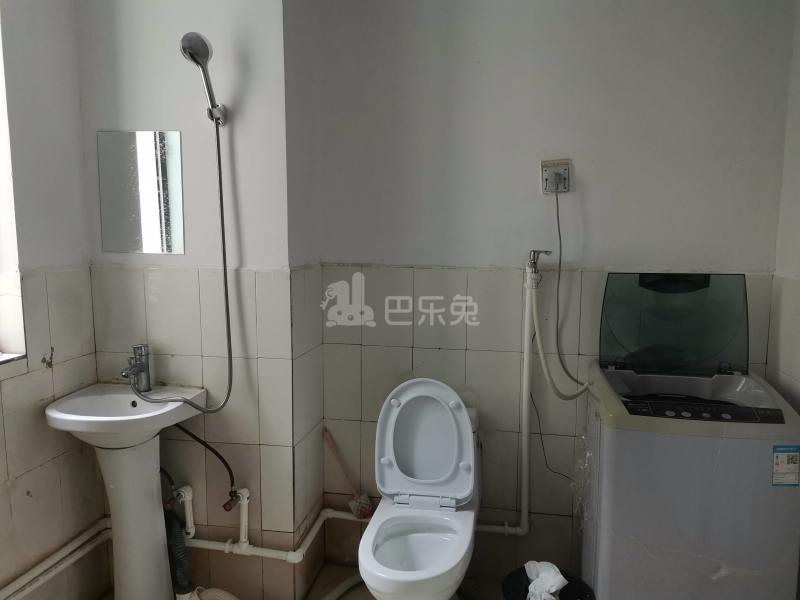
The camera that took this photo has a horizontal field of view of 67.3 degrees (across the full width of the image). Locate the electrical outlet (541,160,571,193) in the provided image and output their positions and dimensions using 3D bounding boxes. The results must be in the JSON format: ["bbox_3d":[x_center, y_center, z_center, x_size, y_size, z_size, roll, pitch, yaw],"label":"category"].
[{"bbox_3d":[0.533,-0.422,2.060,0.093,0.112,0.030,2,8,10],"label":"electrical outlet"}]

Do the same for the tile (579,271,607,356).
[{"bbox_3d":[0.739,0.048,2.102,0.200,0.301,0.010,2,8,10],"label":"tile"}]

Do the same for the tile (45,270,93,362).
[{"bbox_3d":[-1.087,0.046,1.982,0.010,0.300,0.200,2,7,10],"label":"tile"}]

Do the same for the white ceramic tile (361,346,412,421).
[{"bbox_3d":[-0.051,0.324,2.279,0.200,0.301,0.010,2,8,10],"label":"white ceramic tile"}]

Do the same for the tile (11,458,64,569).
[{"bbox_3d":[-1.125,0.667,1.863,0.010,0.300,0.200,2,7,10],"label":"tile"}]

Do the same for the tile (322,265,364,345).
[{"bbox_3d":[-0.220,0.023,2.289,0.151,0.298,0.012,2,7,10],"label":"tile"}]

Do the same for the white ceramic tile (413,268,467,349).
[{"bbox_3d":[0.150,0.033,2.221,0.200,0.298,0.012,2,7,10],"label":"white ceramic tile"}]

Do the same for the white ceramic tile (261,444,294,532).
[{"bbox_3d":[-0.416,0.647,2.054,0.119,0.300,0.010,2,7,10],"label":"white ceramic tile"}]

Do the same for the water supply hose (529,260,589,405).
[{"bbox_3d":[0.551,0.118,2.067,0.208,0.465,0.080,2,8,10],"label":"water supply hose"}]

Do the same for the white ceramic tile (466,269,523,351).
[{"bbox_3d":[0.346,0.039,2.185,0.200,0.298,0.012,2,7,10],"label":"white ceramic tile"}]

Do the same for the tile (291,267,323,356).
[{"bbox_3d":[-0.332,0.040,2.133,0.012,0.301,0.339,2,7,10],"label":"tile"}]

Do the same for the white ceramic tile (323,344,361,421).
[{"bbox_3d":[-0.221,0.320,2.316,0.150,0.300,0.010,2,7,10],"label":"white ceramic tile"}]

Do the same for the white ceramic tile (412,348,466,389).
[{"bbox_3d":[0.148,0.331,2.256,0.200,0.300,0.010,2,7,10],"label":"white ceramic tile"}]

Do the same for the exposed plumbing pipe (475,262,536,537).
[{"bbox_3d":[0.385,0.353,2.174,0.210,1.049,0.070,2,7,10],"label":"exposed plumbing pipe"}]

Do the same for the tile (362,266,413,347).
[{"bbox_3d":[-0.047,0.028,2.257,0.200,0.298,0.012,2,7,10],"label":"tile"}]

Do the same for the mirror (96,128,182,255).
[{"bbox_3d":[-0.859,-0.354,1.989,0.300,0.400,0.010,2,8,10],"label":"mirror"}]

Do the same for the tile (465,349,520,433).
[{"bbox_3d":[0.345,0.337,2.221,0.200,0.300,0.010,2,7,10],"label":"tile"}]

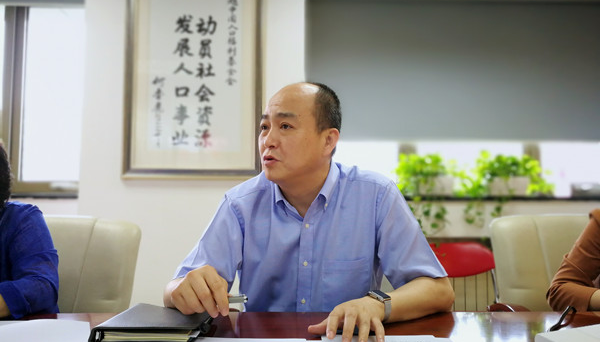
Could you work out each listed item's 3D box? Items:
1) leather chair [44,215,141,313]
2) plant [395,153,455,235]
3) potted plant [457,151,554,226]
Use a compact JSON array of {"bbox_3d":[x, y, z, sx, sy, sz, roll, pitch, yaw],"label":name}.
[{"bbox_3d":[-0.759,0.594,1.185,0.600,0.960,0.660,0,-4,-2],"label":"leather chair"},{"bbox_3d":[0.778,0.142,2.950,0.390,0.500,0.290,0,-4,-2],"label":"plant"},{"bbox_3d":[1.295,0.110,2.950,0.570,0.470,0.300,0,-4,-2],"label":"potted plant"}]

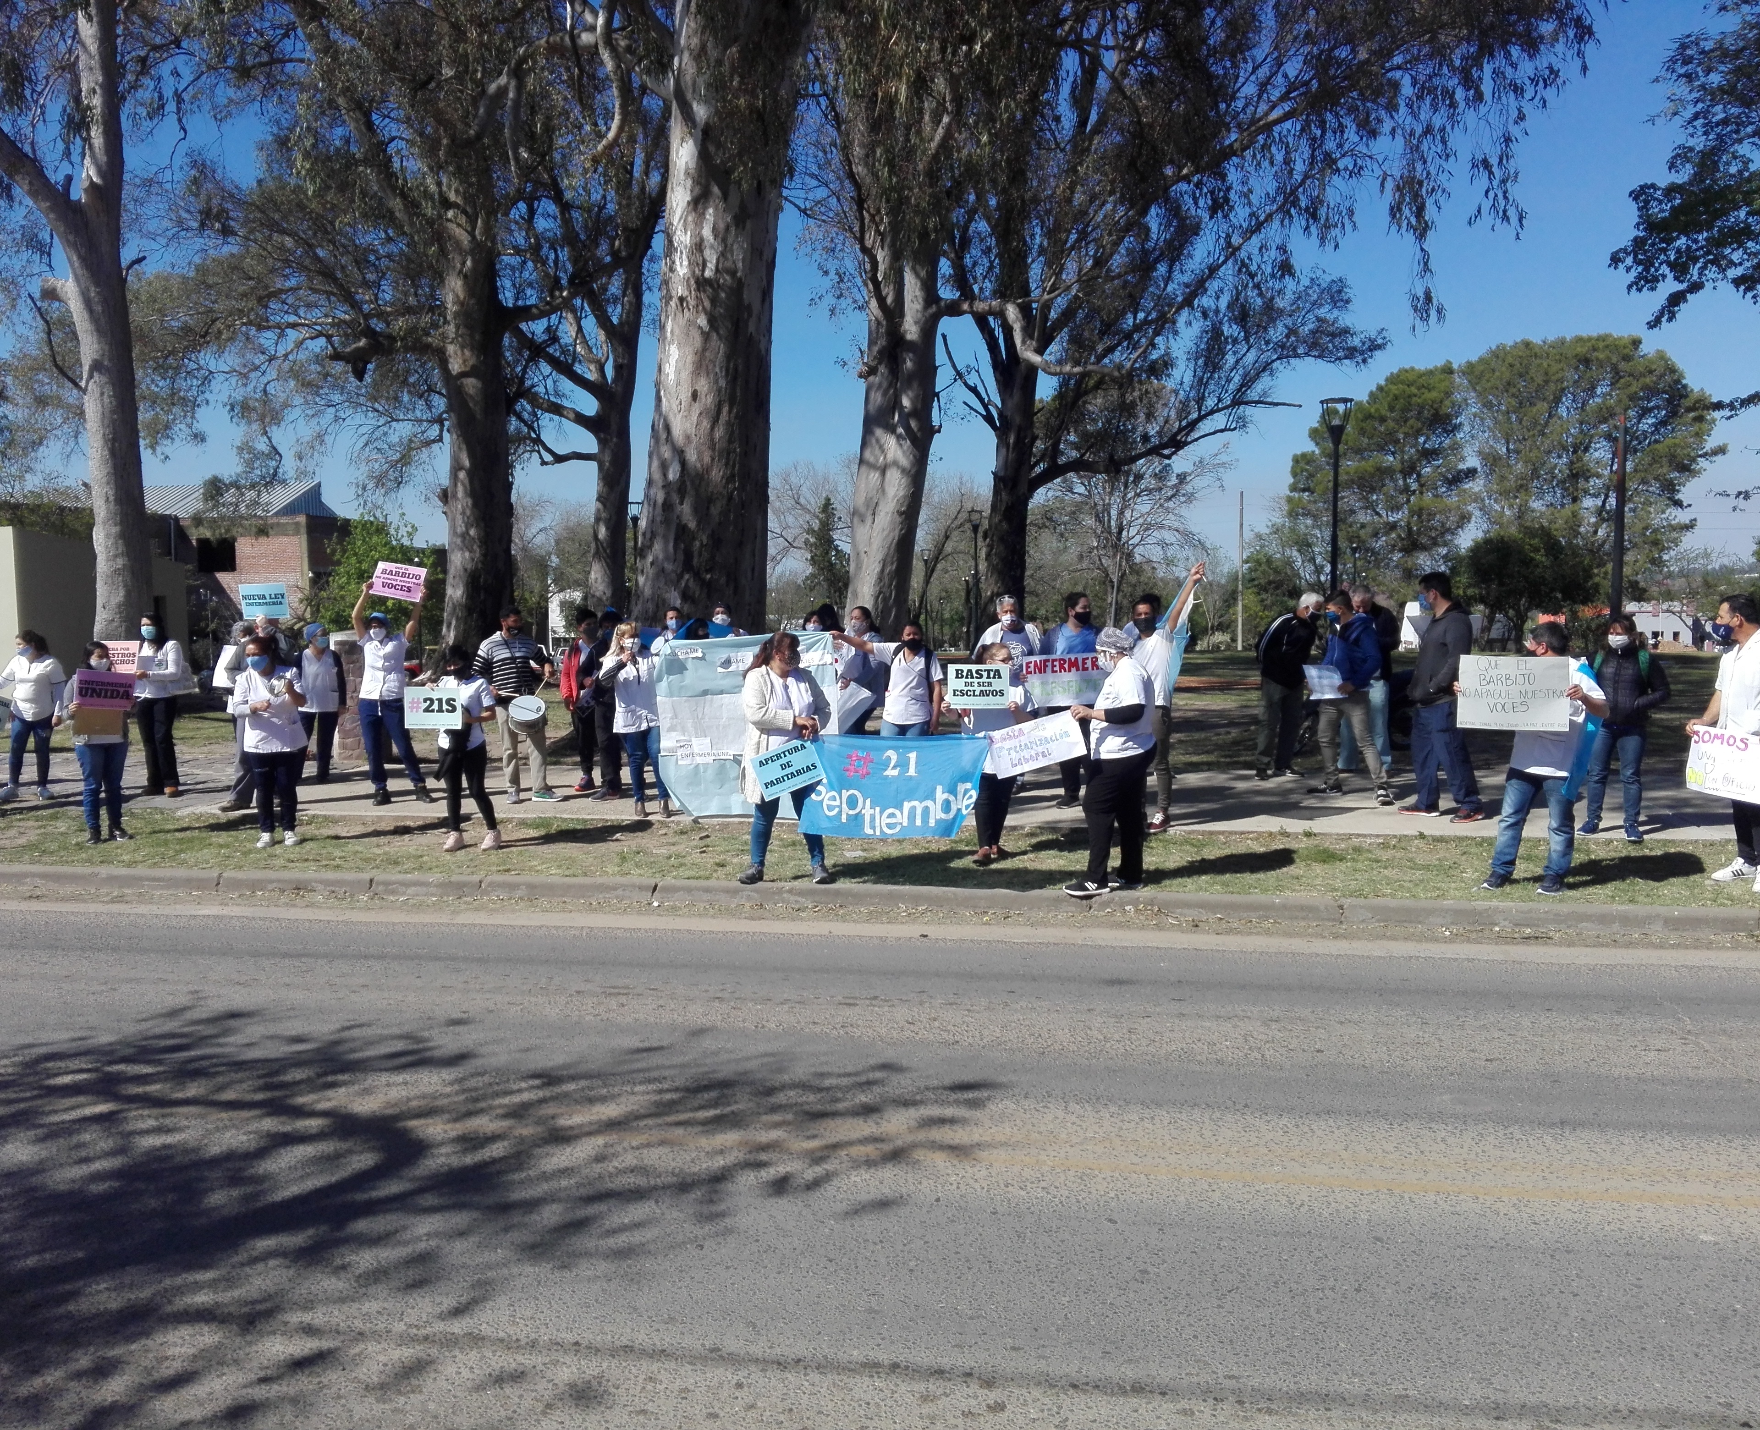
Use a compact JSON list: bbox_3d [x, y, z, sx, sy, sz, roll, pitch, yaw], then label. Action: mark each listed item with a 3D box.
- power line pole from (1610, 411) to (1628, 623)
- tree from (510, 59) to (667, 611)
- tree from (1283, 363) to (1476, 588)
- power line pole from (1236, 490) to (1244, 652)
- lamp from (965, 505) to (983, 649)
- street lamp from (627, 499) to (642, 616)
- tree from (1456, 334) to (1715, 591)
[{"bbox_3d":[13.480,-2.944,27.187,0.210,5.110,0.210,0,4,0],"label":"power line pole"},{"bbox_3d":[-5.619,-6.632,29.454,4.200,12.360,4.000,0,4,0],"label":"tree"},{"bbox_3d":[22.210,-9.333,66.464,8.600,12.640,8.200,0,4,0],"label":"tree"},{"bbox_3d":[14.602,-5.812,60.242,0.180,6.600,0.180,0,4,0],"label":"power line pole"},{"bbox_3d":[3.153,-4.346,49.180,0.500,4.920,0.500,0,4,0],"label":"lamp"},{"bbox_3d":[-7.416,-4.044,45.180,0.500,4.910,0.500,0,4,0],"label":"street lamp"},{"bbox_3d":[33.923,-10.770,71.545,12.400,14.840,11.000,0,4,0],"label":"tree"}]

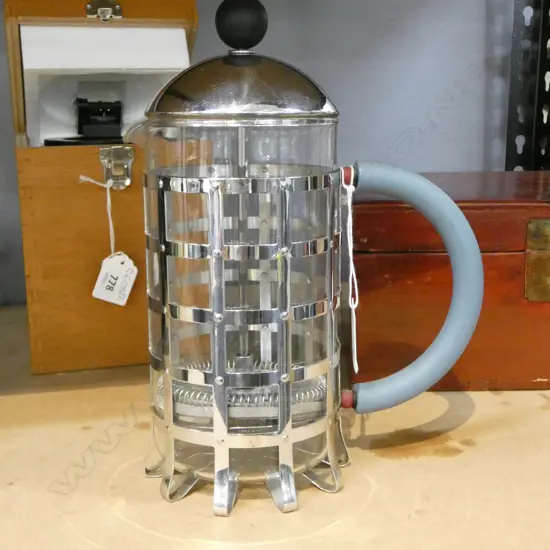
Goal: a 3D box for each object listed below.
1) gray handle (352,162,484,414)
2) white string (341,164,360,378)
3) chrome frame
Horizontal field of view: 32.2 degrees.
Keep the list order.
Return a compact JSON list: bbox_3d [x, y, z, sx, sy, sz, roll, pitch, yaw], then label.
[{"bbox_3d":[0.075,0.007,0.500,0.071,0.135,0.015,-1,11,-6],"label":"gray handle"},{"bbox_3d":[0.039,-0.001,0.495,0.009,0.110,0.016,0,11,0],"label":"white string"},{"bbox_3d":[-0.016,0.026,0.494,0.108,0.163,0.108,0,11,0],"label":"chrome frame"}]

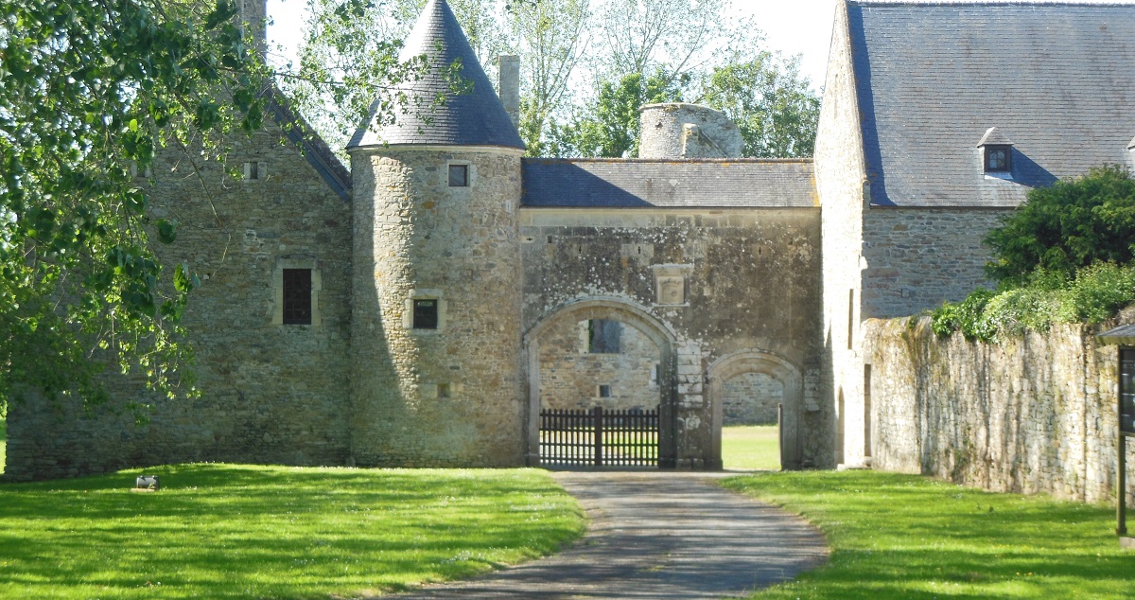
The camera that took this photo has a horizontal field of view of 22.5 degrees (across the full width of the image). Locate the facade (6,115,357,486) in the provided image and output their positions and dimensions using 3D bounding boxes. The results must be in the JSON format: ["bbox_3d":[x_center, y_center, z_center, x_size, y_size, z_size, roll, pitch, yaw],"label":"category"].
[{"bbox_3d":[-8.701,-0.365,64.344,7.720,8.768,1.000,0,-2,-7],"label":"facade"}]

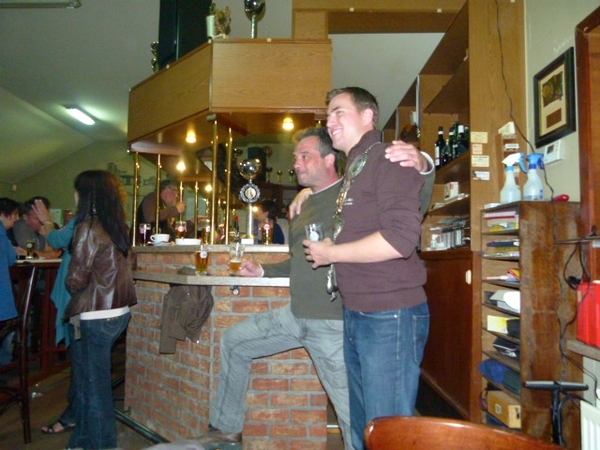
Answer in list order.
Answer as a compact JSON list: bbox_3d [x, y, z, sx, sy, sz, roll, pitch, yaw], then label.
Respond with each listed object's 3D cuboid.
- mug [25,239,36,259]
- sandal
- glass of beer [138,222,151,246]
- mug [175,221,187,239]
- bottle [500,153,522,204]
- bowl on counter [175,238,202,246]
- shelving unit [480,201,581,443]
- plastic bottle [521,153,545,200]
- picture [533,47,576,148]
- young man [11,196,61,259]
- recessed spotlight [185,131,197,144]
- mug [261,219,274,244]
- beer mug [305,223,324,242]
[{"bbox_3d":[-2.082,0.192,3.350,0.080,0.152,0.075,0,-4,0],"label":"mug"},{"bbox_3d":[-1.449,1.236,2.695,0.250,0.065,0.095,2,-3,-26],"label":"sandal"},{"bbox_3d":[-1.062,0.069,2.970,0.076,0.157,0.076,0,-4,0],"label":"glass of beer"},{"bbox_3d":[-0.712,0.046,2.580,0.070,0.145,0.070,1,-3,-1],"label":"mug"},{"bbox_3d":[1.194,-0.256,2.430,0.130,0.280,0.075,1,-3,-1],"label":"bottle"},{"bbox_3d":[-0.669,0.105,2.600,0.160,0.045,0.160,0,-4,0],"label":"bowl on counter"},{"bbox_3d":[1.261,0.593,2.402,0.310,1.393,0.470,1,-3,-1],"label":"shelving unit"},{"bbox_3d":[1.055,-0.199,1.950,0.105,0.250,0.080,0,-4,9],"label":"plastic bottle"},{"bbox_3d":[1.130,-0.542,1.909,0.025,0.347,0.294,0,-4,0],"label":"picture"},{"bbox_3d":[-2.210,0.466,3.600,0.620,1.350,0.550,-1,-5,25],"label":"young man"},{"bbox_3d":[-0.645,-0.517,2.560,0.066,0.072,0.066,1,-3,-1],"label":"recessed spotlight"},{"bbox_3d":[-0.175,0.038,2.360,0.070,0.145,0.070,1,-3,-1],"label":"mug"},{"bbox_3d":[0.054,0.062,1.620,0.070,0.140,0.070,1,-3,-1],"label":"beer mug"}]

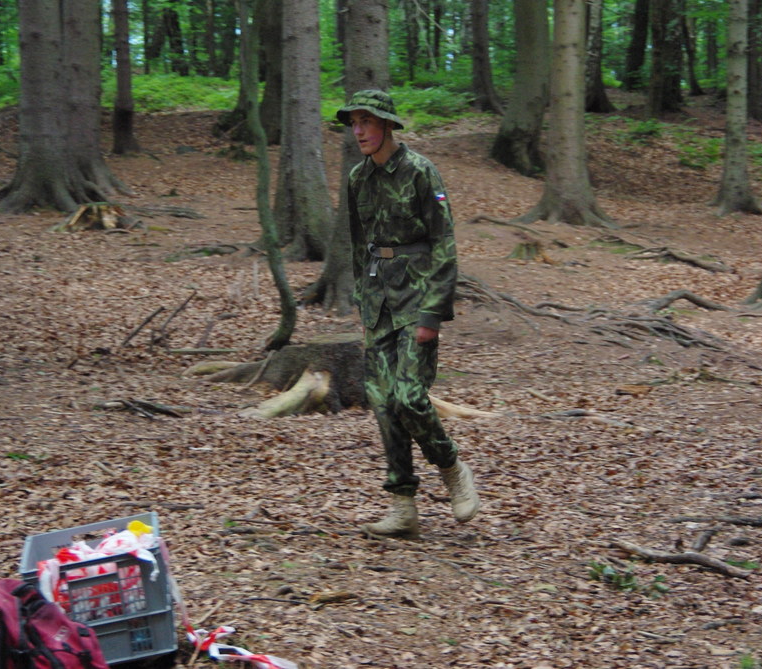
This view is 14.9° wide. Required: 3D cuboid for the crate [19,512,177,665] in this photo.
[{"bbox_3d":[-0.834,0.762,8.680,0.400,0.300,0.600,-10,7,-4],"label":"crate"}]

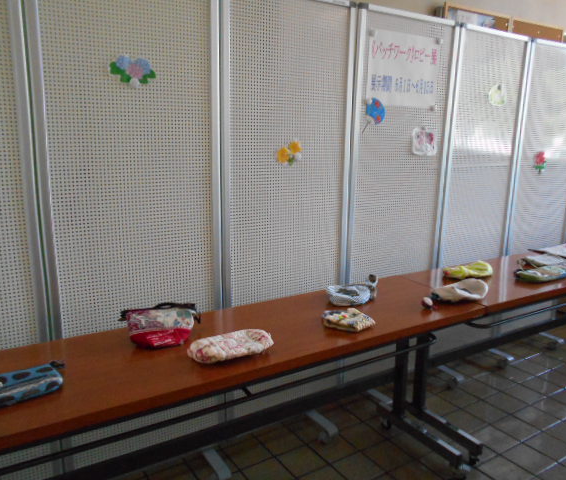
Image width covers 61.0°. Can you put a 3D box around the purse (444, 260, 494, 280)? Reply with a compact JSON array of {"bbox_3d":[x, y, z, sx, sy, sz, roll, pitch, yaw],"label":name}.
[{"bbox_3d":[0.844,0.135,2.185,0.195,0.045,0.100,-2,12,-12],"label":"purse"}]

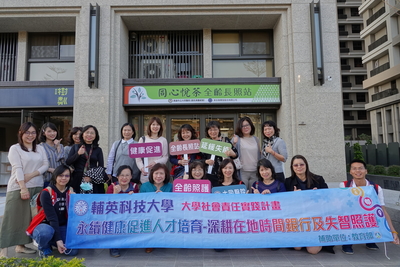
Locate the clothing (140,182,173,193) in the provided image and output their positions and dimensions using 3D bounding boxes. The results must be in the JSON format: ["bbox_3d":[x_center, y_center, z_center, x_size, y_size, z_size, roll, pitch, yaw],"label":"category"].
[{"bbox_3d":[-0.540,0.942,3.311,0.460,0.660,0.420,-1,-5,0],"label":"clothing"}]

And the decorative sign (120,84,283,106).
[{"bbox_3d":[0.050,-0.940,6.600,3.870,0.510,0.150,-1,-5,0],"label":"decorative sign"}]

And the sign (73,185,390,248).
[{"bbox_3d":[0.320,0.945,2.980,3.520,0.610,0.160,-1,-5,1],"label":"sign"}]

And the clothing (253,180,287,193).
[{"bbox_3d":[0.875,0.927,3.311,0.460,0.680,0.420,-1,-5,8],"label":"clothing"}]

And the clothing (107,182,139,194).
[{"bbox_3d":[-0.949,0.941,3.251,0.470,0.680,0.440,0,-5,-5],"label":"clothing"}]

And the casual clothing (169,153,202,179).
[{"bbox_3d":[-0.199,0.602,3.738,0.470,0.980,0.340,-1,-5,0],"label":"casual clothing"}]

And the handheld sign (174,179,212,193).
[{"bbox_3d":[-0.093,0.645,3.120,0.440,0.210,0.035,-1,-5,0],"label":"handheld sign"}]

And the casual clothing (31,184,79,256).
[{"bbox_3d":[-1.695,0.981,3.126,0.480,0.780,0.520,2,-5,-25],"label":"casual clothing"}]

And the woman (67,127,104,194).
[{"bbox_3d":[-1.570,0.665,3.612,0.520,1.570,0.360,0,-5,-12],"label":"woman"}]

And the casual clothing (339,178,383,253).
[{"bbox_3d":[1.966,0.955,3.265,0.520,0.800,0.480,-2,-5,10],"label":"casual clothing"}]

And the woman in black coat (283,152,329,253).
[{"bbox_3d":[1.276,0.807,3.223,0.540,1.090,0.540,-1,-5,8],"label":"woman in black coat"}]

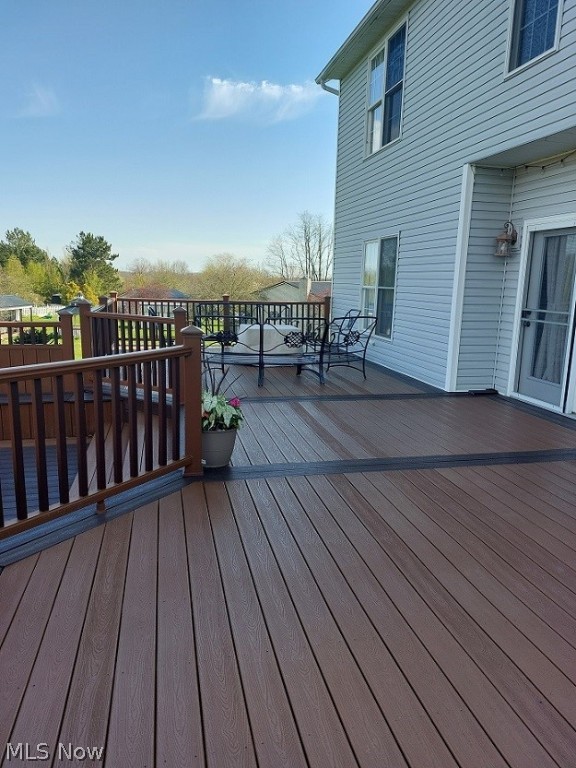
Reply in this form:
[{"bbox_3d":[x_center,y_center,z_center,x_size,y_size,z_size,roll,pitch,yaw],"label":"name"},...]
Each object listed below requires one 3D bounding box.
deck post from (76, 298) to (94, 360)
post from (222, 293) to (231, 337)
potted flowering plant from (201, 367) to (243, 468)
[{"bbox_3d":[-2.455,-0.493,6.510,0.140,1.090,0.140,-1,12,-13],"label":"deck post"},{"bbox_3d":[-1.247,-1.305,10.809,0.140,1.050,0.140,-1,12,-13],"label":"post"},{"bbox_3d":[-0.564,0.220,3.993,0.400,0.760,0.400,-1,12,-13],"label":"potted flowering plant"}]

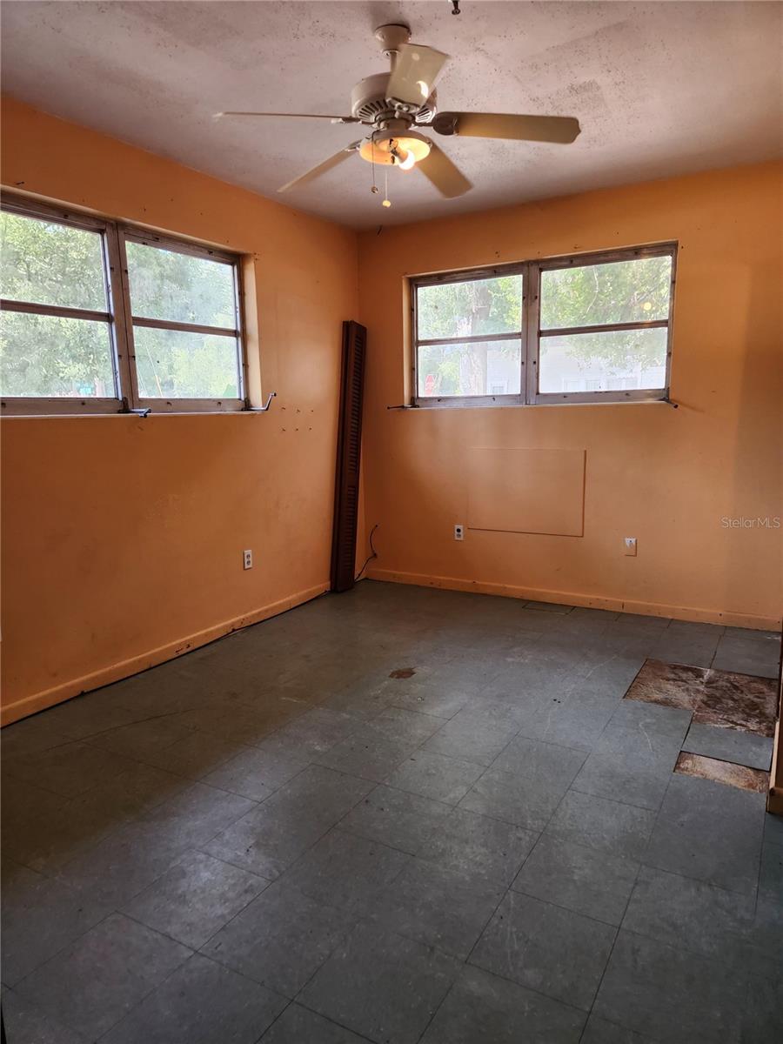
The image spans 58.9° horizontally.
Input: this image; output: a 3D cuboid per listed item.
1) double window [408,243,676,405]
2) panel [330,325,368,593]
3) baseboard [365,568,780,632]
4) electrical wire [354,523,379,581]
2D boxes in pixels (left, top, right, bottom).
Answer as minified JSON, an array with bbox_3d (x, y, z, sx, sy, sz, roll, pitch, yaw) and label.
[{"bbox_3d":[0.952,-1.275,4.722,1.845,0.940,0.080,4,11,30],"label":"double window"},{"bbox_3d":[-0.316,-0.467,5.144,0.075,1.957,0.250,4,4,19],"label":"panel"},{"bbox_3d":[1.055,0.518,4.847,2.910,0.083,0.014,4,11,30],"label":"baseboard"},{"bbox_3d":[-0.196,0.241,5.464,0.140,0.430,0.130,4,11,30],"label":"electrical wire"}]

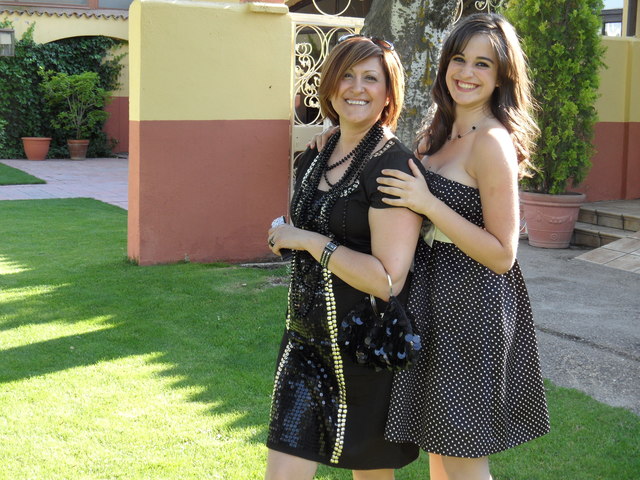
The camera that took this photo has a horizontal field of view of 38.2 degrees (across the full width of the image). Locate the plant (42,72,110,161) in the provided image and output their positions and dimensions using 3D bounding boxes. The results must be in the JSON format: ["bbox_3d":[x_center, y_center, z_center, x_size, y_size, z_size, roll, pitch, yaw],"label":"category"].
[{"bbox_3d":[-5.290,-2.704,20.000,1.520,1.950,1.400,1,8,0],"label":"plant"}]

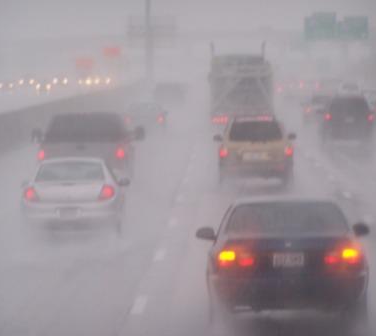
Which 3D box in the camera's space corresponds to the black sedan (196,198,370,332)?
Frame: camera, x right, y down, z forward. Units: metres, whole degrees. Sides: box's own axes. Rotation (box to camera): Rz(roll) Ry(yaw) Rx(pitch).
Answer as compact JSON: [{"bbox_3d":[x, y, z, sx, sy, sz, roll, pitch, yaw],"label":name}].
[{"bbox_3d":[1.060,1.040,38.050,1.760,1.410,4.500,-1,2,1],"label":"black sedan"}]

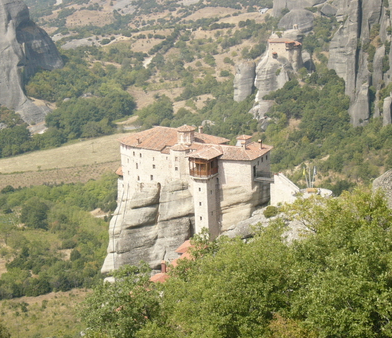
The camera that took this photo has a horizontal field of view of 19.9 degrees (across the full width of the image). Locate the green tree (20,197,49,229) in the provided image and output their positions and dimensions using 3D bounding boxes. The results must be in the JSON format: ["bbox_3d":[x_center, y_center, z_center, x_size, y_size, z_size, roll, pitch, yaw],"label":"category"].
[{"bbox_3d":[-64.970,17.500,450.000,11.500,11.500,11.500,-2,15,0],"label":"green tree"}]

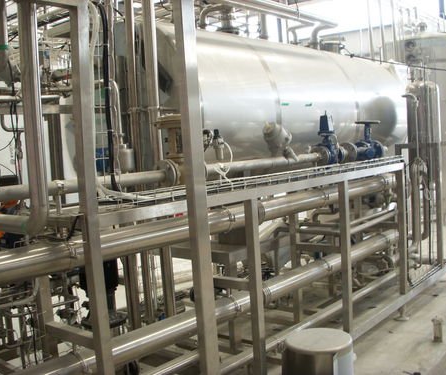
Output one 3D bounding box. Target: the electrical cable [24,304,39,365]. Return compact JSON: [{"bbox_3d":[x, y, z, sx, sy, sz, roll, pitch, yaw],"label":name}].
[{"bbox_3d":[-0.872,0.670,2.501,0.040,0.270,0.050,0,5,40],"label":"electrical cable"}]

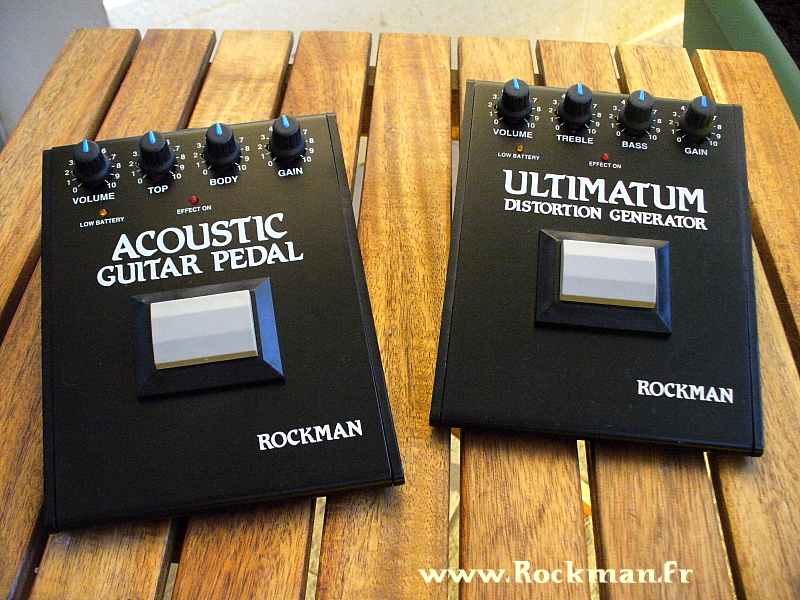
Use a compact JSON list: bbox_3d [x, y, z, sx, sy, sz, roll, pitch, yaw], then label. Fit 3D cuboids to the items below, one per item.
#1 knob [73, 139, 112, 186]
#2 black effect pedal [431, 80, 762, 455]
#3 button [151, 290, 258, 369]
[{"bbox_3d":[-0.138,-0.062,0.380,0.017,0.016,0.017,-8,67,-8],"label":"knob"},{"bbox_3d":[0.092,-0.024,0.387,0.138,0.071,0.165,5,48,4],"label":"black effect pedal"},{"bbox_3d":[-0.079,0.012,0.346,0.040,0.008,0.027,-8,67,-8],"label":"button"}]

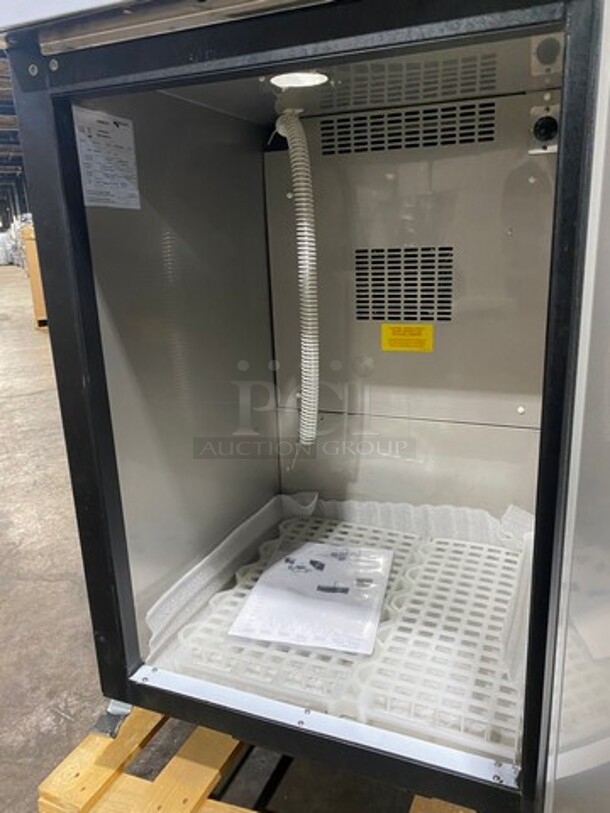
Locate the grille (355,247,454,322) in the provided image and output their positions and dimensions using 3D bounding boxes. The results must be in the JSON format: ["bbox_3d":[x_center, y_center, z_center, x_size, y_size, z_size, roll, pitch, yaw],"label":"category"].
[{"bbox_3d":[0.173,-0.214,1.079,0.172,0.125,0.010,4,17,22],"label":"grille"}]

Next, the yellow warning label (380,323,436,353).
[{"bbox_3d":[0.185,-0.123,1.102,0.095,0.049,0.003,4,17,22],"label":"yellow warning label"}]

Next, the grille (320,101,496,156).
[{"bbox_3d":[0.163,-0.456,1.011,0.289,0.053,0.010,4,17,22],"label":"grille"}]

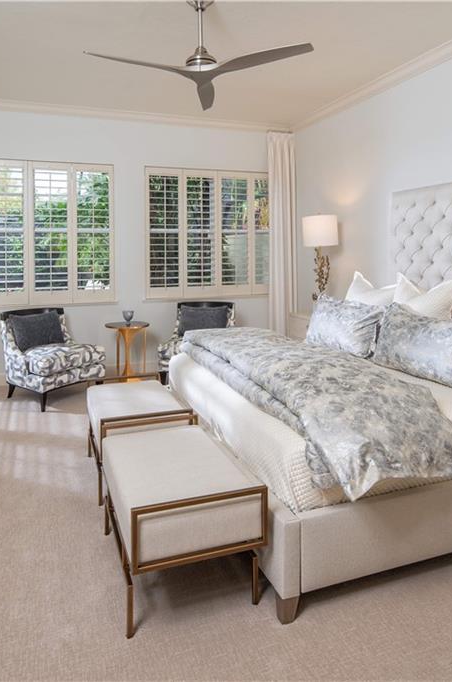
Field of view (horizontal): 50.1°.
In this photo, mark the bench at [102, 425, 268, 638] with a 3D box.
[{"bbox_3d":[-0.231,0.736,2.126,0.509,0.501,0.851,-3,10,-20],"label":"bench"}]

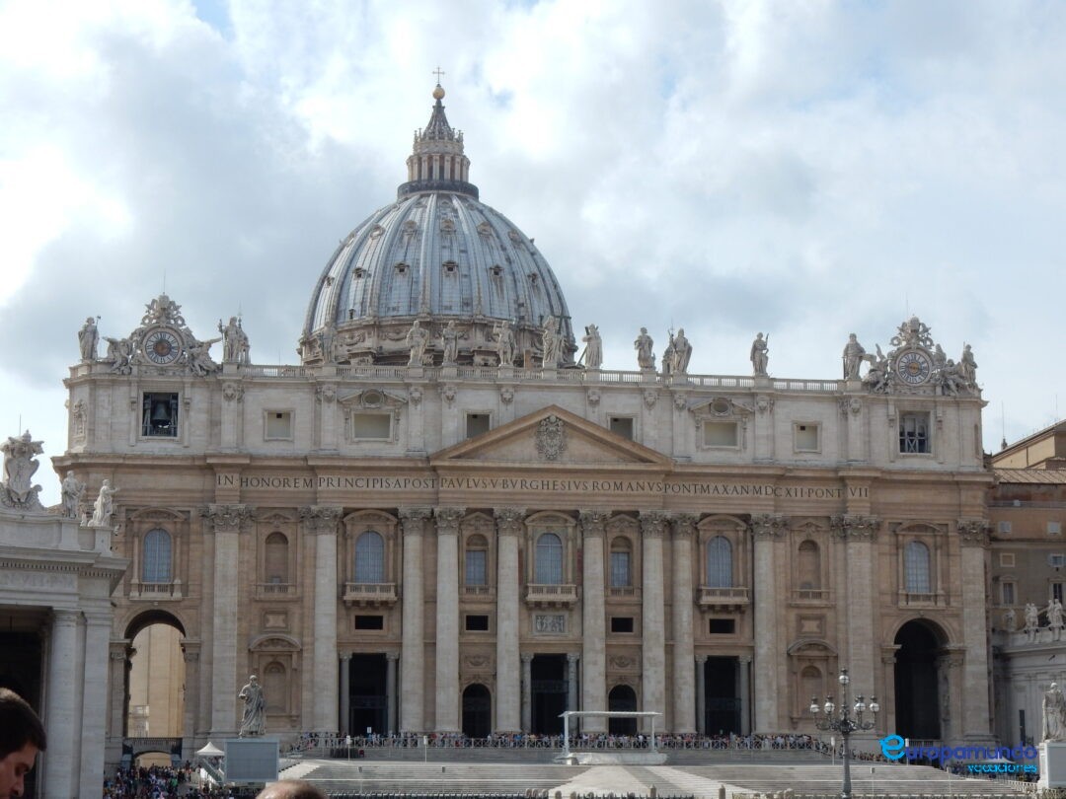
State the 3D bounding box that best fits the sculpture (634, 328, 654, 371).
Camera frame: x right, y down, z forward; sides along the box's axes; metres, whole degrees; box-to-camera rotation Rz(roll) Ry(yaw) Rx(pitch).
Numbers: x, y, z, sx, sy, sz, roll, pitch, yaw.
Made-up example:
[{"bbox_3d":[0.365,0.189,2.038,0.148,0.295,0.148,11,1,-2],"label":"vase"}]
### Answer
[{"bbox_3d":[14.282,-6.670,281.215,2.350,5.500,1.700,1,-10,-9],"label":"sculpture"}]

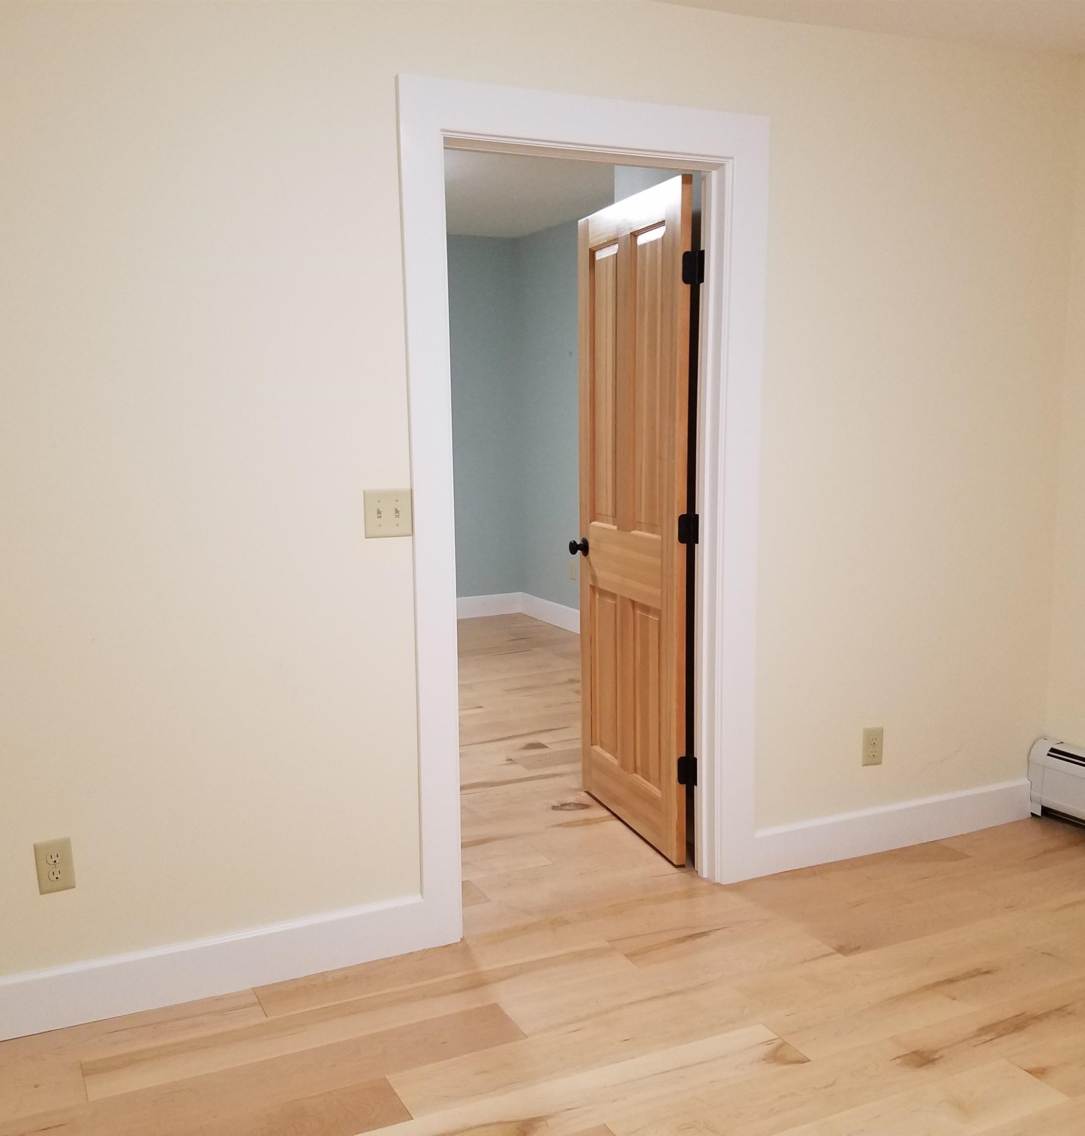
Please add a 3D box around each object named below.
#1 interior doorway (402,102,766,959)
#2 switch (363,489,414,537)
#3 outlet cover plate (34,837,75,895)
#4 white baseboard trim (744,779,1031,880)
[{"bbox_3d":[0.126,-0.126,3.099,1.044,2.174,0.140,-4,8,-24],"label":"interior doorway"},{"bbox_3d":[-0.378,-0.134,2.804,0.119,0.117,0.014,-4,8,-24],"label":"switch"},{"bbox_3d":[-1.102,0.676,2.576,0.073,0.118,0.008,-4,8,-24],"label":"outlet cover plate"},{"bbox_3d":[1.179,0.819,3.640,1.199,0.128,0.021,-4,8,-24],"label":"white baseboard trim"}]

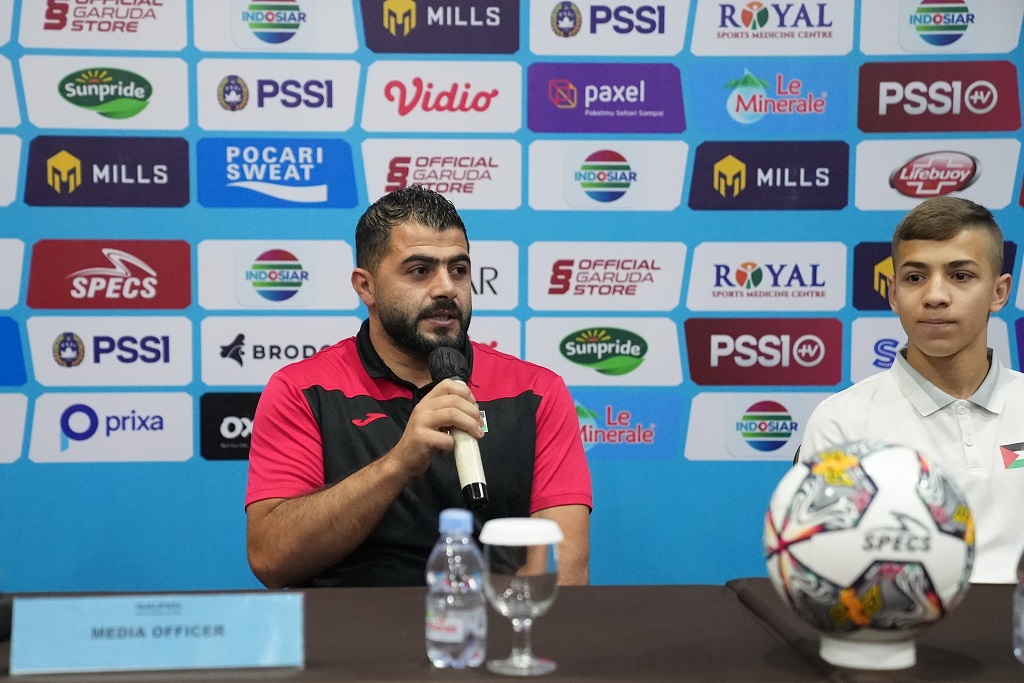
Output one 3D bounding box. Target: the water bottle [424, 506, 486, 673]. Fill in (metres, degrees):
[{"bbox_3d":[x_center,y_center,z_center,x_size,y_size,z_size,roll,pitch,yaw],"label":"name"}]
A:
[{"bbox_3d":[-0.059,0.260,2.108,0.063,0.159,0.063,0,5,0],"label":"water bottle"}]

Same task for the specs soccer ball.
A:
[{"bbox_3d":[0.381,0.224,2.132,0.220,0.232,0.220,0,5,0],"label":"specs soccer ball"}]

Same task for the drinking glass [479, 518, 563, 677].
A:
[{"bbox_3d":[0.010,0.266,2.086,0.087,0.151,0.087,0,5,0],"label":"drinking glass"}]

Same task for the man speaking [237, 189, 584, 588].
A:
[{"bbox_3d":[-0.138,0.420,2.721,0.540,1.250,0.780,0,6,-3],"label":"man speaking"}]

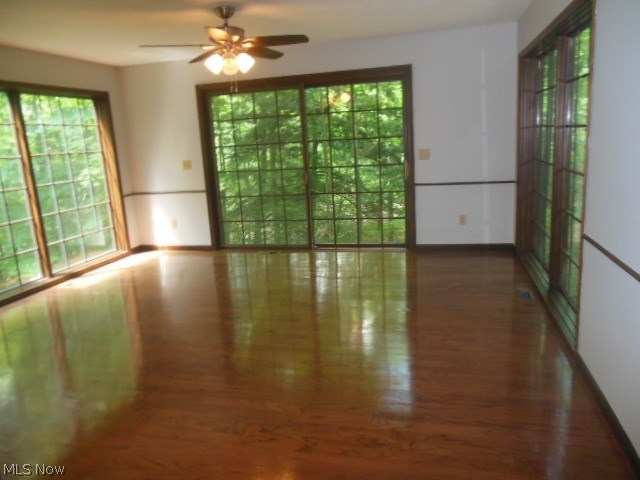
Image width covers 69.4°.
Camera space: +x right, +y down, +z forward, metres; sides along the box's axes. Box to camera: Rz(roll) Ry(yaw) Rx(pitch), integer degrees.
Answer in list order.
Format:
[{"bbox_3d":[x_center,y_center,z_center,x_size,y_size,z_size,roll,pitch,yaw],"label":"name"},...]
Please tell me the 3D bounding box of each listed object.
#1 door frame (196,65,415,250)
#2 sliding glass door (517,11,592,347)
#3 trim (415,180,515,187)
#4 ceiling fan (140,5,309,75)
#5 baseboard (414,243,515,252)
[{"bbox_3d":[-0.179,-0.903,5.684,2.639,2.100,0.140,0,13,15],"label":"door frame"},{"bbox_3d":[1.898,-0.616,3.836,0.140,2.100,2.478,0,13,15],"label":"sliding glass door"},{"bbox_3d":[1.640,-0.631,5.221,1.099,0.044,0.022,0,13,15],"label":"trim"},{"bbox_3d":[-0.728,-1.573,3.659,1.310,0.495,1.310,0,13,15],"label":"ceiling fan"},{"bbox_3d":[1.683,0.083,5.382,1.099,0.090,0.020,0,13,15],"label":"baseboard"}]

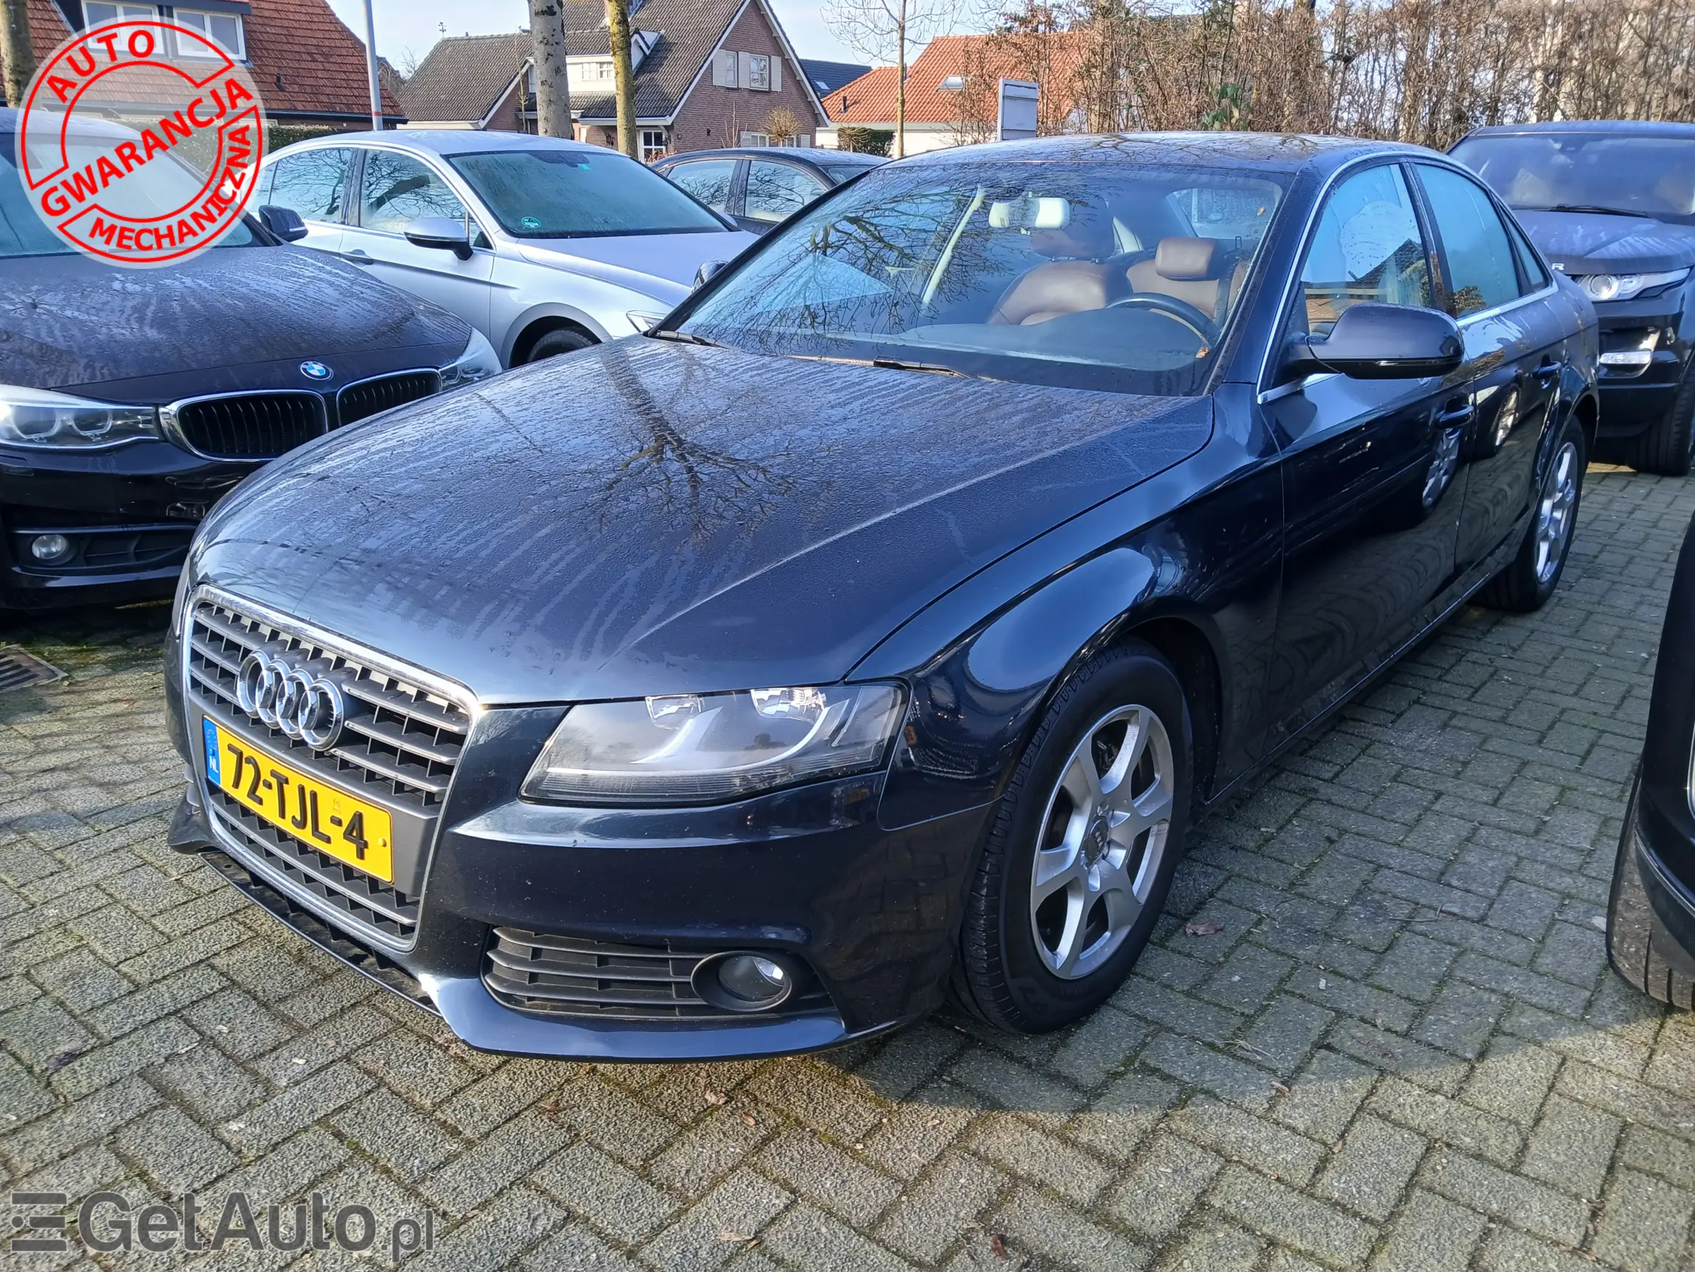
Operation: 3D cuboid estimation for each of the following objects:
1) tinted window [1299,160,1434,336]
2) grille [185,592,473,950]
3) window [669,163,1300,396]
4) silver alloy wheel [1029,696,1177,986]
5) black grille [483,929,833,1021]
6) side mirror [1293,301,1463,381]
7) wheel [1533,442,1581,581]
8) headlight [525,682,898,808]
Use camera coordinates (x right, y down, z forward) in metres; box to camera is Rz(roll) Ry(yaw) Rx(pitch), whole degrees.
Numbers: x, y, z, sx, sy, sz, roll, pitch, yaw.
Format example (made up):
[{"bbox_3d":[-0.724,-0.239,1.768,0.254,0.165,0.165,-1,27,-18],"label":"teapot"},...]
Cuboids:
[{"bbox_3d":[1.011,-0.776,2.571,0.070,0.400,0.830,-14,5,44],"label":"tinted window"},{"bbox_3d":[-0.772,0.186,1.811,0.765,0.420,0.110,15,17,38],"label":"grille"},{"bbox_3d":[0.258,-0.805,2.766,1.420,0.140,0.850,15,54,38],"label":"window"},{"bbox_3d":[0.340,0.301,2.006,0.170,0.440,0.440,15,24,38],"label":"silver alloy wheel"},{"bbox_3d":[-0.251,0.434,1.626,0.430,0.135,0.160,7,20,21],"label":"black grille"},{"bbox_3d":[0.938,-0.510,2.208,0.235,0.142,0.180,15,24,38],"label":"side mirror"},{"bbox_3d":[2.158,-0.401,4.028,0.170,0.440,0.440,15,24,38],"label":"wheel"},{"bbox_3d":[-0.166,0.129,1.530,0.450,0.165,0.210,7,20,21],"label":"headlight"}]

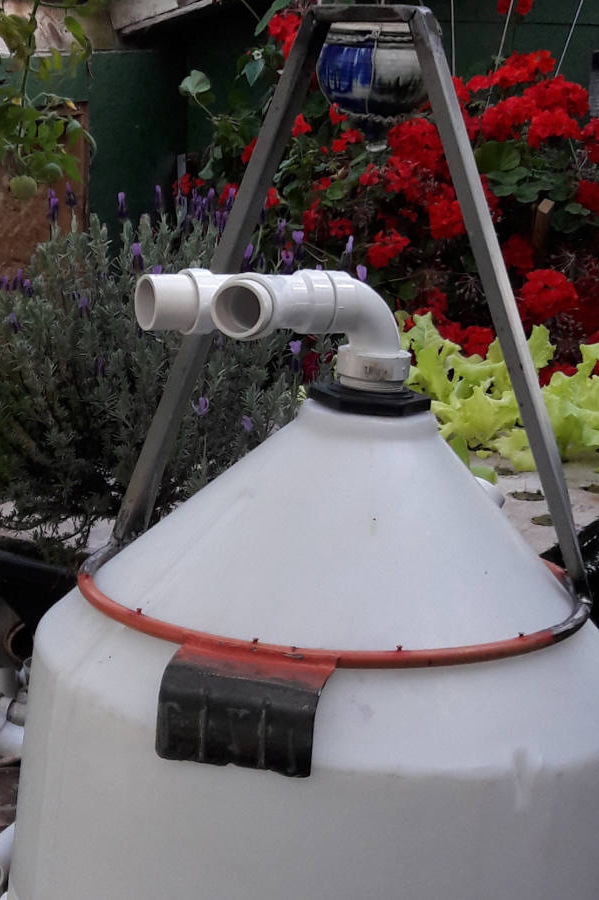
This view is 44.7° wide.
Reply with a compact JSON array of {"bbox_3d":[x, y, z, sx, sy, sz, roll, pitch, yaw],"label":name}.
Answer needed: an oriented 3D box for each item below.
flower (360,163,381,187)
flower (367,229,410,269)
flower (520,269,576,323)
[{"bbox_3d":[0.142,-0.552,1.460,0.042,0.046,0.038,1,11,6],"label":"flower"},{"bbox_3d":[0.169,-0.382,1.380,0.082,0.073,0.068,1,11,6],"label":"flower"},{"bbox_3d":[0.470,-0.293,1.380,0.108,0.098,0.090,2,11,9],"label":"flower"}]

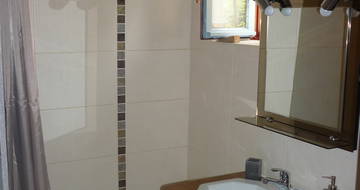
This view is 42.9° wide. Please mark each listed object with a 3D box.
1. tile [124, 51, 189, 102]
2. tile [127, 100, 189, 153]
[{"bbox_3d":[-0.125,-0.112,2.701,0.414,0.300,0.012,-4,11,-26],"label":"tile"},{"bbox_3d":[-0.130,0.185,2.752,0.414,0.299,0.012,-4,11,-26],"label":"tile"}]

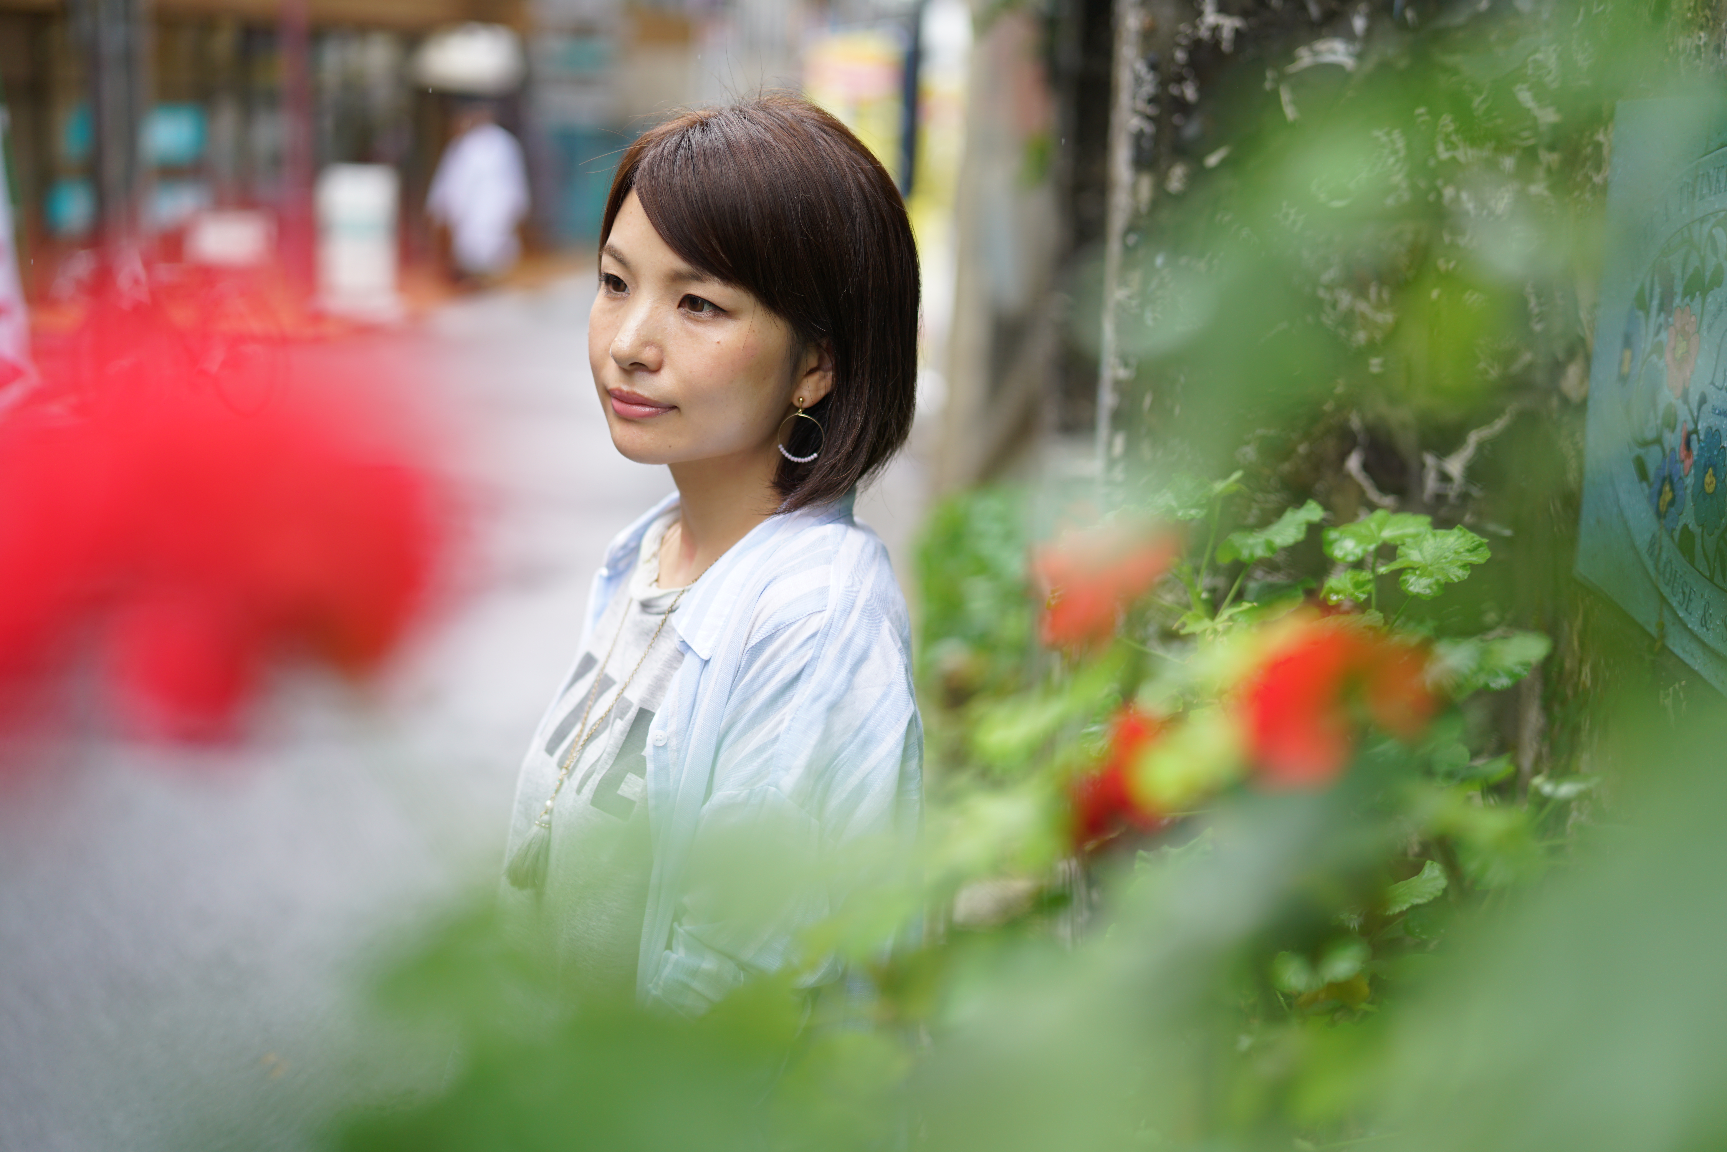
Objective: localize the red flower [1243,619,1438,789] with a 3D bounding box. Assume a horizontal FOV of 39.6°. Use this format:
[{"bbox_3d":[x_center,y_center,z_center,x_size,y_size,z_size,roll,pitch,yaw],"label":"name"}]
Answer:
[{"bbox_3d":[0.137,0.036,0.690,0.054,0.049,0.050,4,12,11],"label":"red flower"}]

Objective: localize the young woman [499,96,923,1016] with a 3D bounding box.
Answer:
[{"bbox_3d":[-0.110,0.475,1.700,0.300,1.600,0.440,-6,14,-35],"label":"young woman"}]

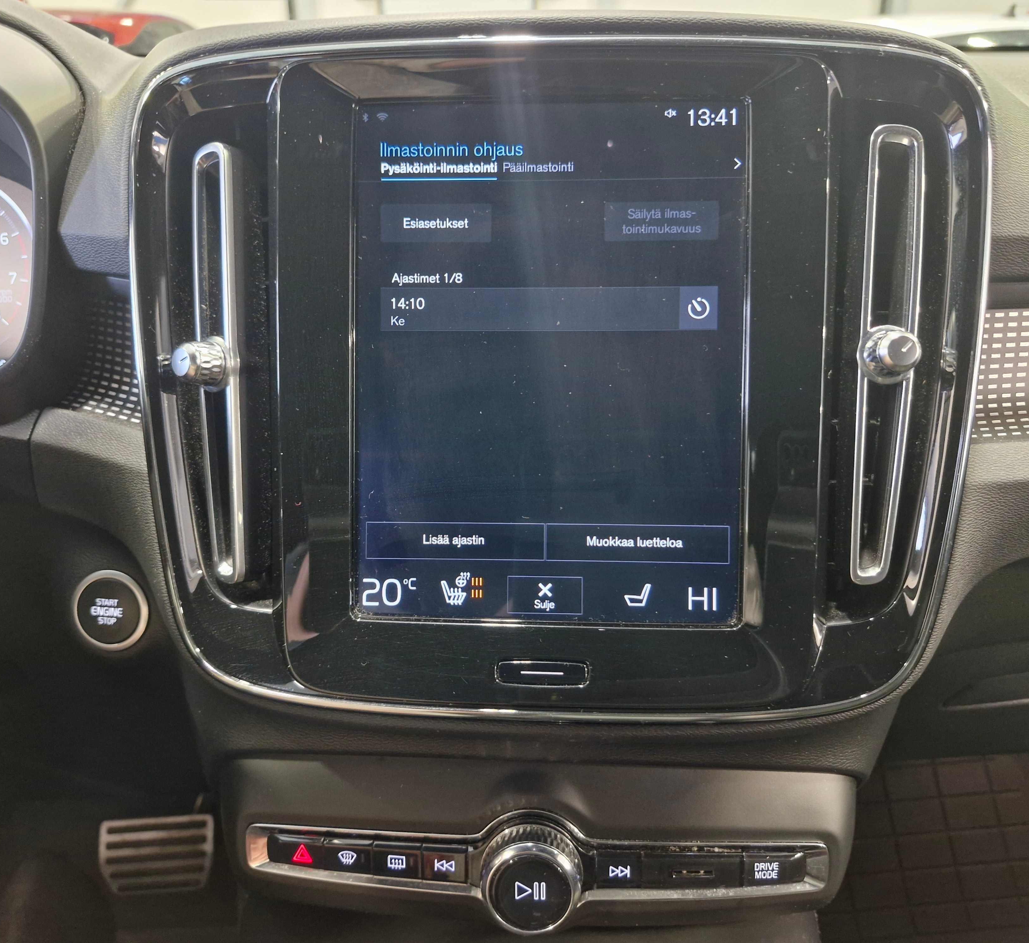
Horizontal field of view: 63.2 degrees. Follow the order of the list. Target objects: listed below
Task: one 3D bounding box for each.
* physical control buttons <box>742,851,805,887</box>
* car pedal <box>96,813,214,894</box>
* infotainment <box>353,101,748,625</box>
[{"bbox_3d":[0.098,0.150,0.317,0.023,0.012,0.006,-1,6,-2],"label":"physical control buttons"},{"bbox_3d":[-0.315,0.338,0.743,0.096,0.059,0.025,-2,-10,-3],"label":"car pedal"},{"bbox_3d":[0.013,-0.038,0.297,0.138,0.184,0.008,1,2,3],"label":"infotainment"}]

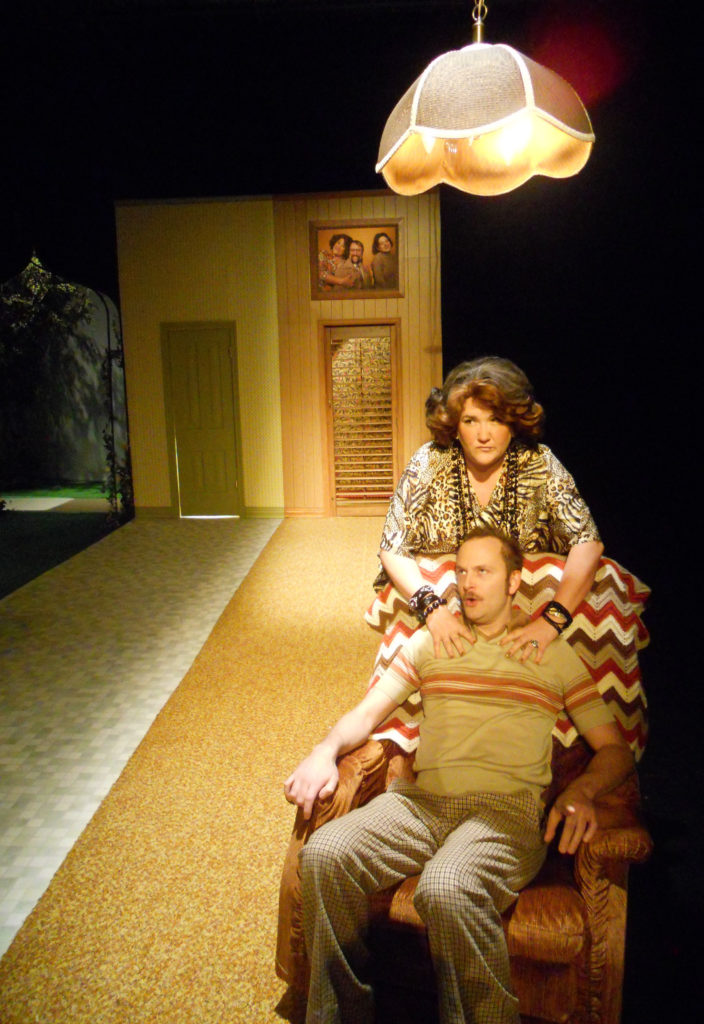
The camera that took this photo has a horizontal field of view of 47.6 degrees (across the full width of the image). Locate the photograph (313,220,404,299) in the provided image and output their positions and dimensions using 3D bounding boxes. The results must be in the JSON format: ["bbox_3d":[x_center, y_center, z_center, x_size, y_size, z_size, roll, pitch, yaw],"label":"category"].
[{"bbox_3d":[0.051,-2.519,7.973,0.940,0.764,0.040,-1,10,3],"label":"photograph"}]

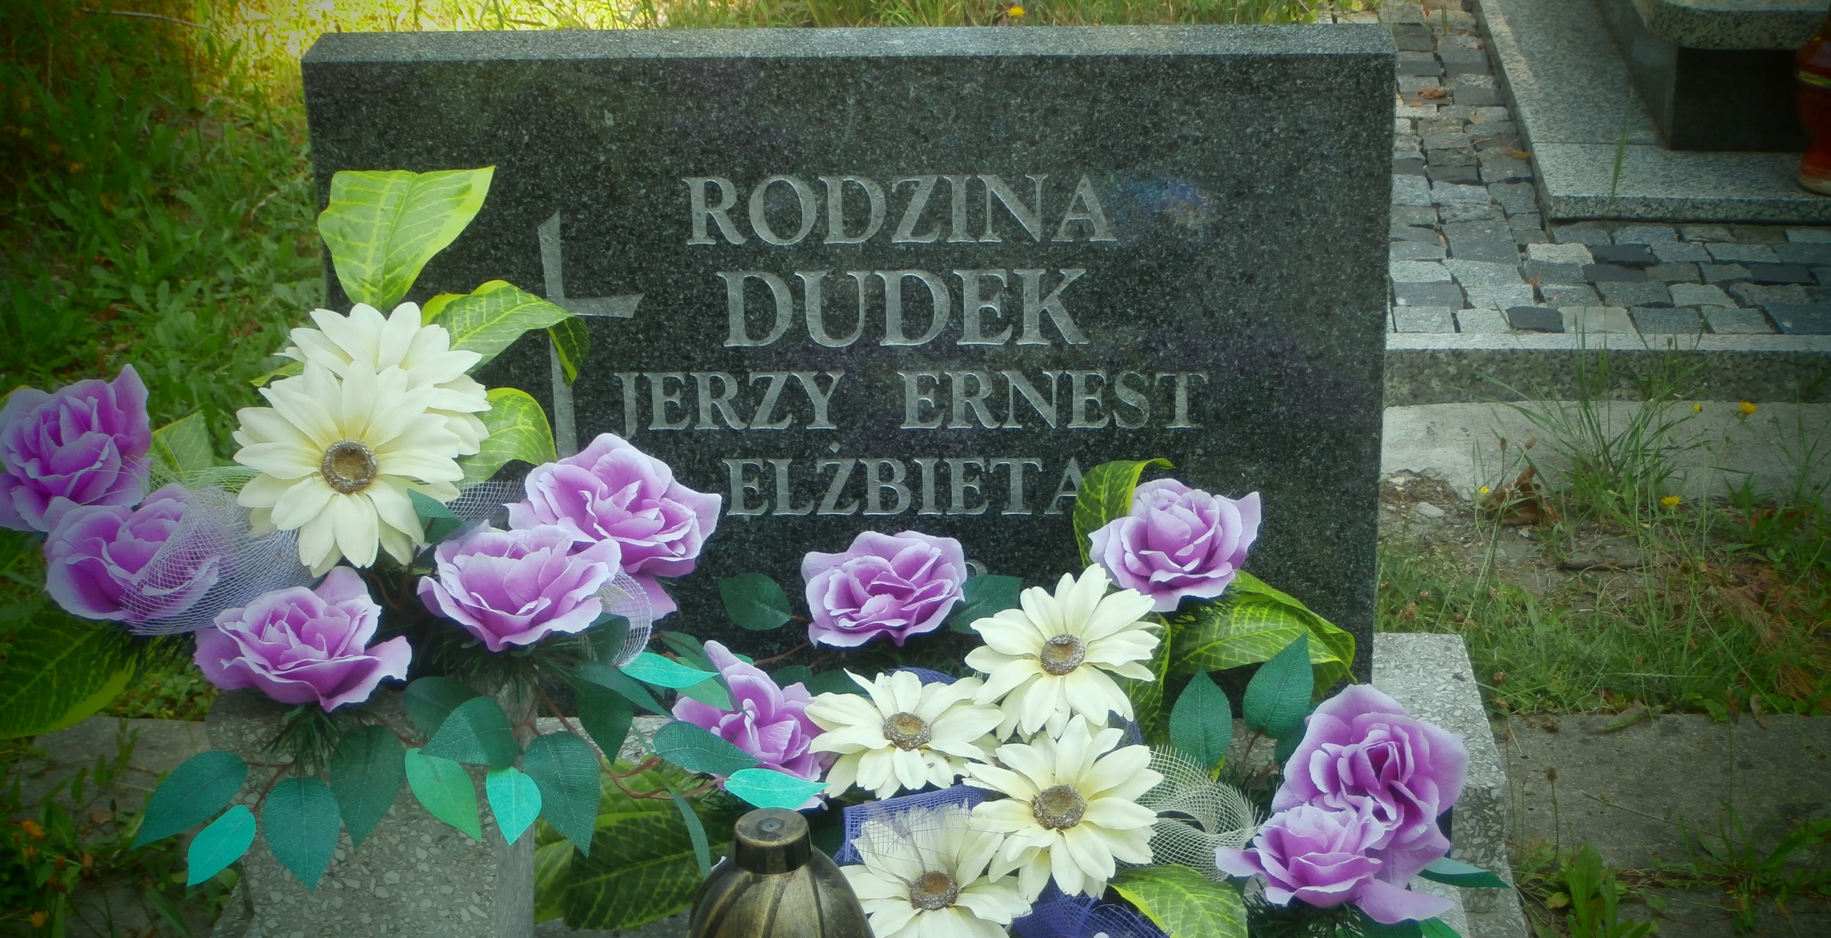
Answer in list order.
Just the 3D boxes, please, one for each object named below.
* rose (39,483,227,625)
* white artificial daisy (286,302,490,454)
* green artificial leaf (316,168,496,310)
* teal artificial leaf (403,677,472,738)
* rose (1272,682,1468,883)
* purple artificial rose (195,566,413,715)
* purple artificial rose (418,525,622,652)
[{"bbox_3d":[-0.447,0.050,1.726,0.102,0.068,0.098,0,51,3],"label":"rose"},{"bbox_3d":[-0.261,-0.035,1.490,0.100,0.098,0.040,-3,-19,-5],"label":"white artificial daisy"},{"bbox_3d":[-0.254,-0.112,1.500,0.088,0.085,0.045,-1,6,0],"label":"green artificial leaf"},{"bbox_3d":[-0.266,0.136,1.706,0.058,0.040,0.012,17,-4,5],"label":"teal artificial leaf"},{"bbox_3d":[0.238,0.165,1.580,0.095,0.097,0.056,-4,-20,-9],"label":"rose"},{"bbox_3d":[-0.289,0.081,1.420,0.097,0.056,0.084,-1,43,0],"label":"purple artificial rose"},{"bbox_3d":[-0.188,0.057,1.430,0.095,0.055,0.082,-1,39,0],"label":"purple artificial rose"}]

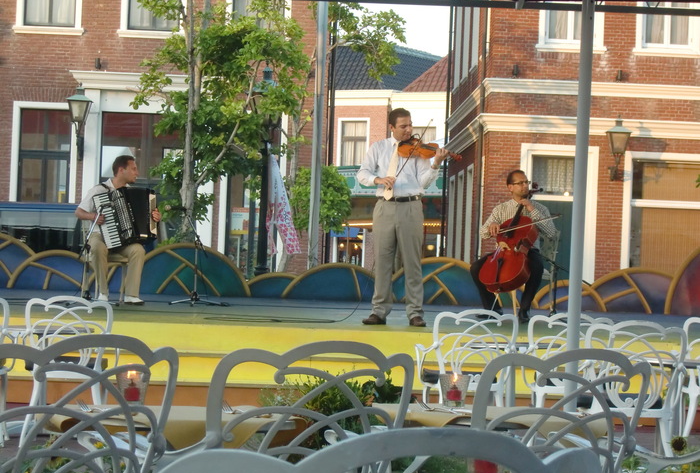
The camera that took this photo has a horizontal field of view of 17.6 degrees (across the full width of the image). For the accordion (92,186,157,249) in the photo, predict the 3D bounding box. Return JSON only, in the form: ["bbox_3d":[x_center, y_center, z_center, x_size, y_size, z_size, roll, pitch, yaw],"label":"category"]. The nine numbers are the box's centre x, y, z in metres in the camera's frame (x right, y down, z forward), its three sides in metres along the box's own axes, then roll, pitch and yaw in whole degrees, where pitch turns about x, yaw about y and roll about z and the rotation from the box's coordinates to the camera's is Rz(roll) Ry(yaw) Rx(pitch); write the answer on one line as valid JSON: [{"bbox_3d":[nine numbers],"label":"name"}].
[{"bbox_3d":[-2.031,-0.171,20.400,0.530,0.490,0.270,-10,-5,-13],"label":"accordion"}]

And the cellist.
[{"bbox_3d":[1.480,0.086,20.500,0.680,1.350,0.770,2,0,18],"label":"cellist"}]

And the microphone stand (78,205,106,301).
[{"bbox_3d":[-2.288,0.161,20.200,0.460,0.880,0.440,3,-1,-41],"label":"microphone stand"}]

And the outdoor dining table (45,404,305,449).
[{"bbox_3d":[-0.533,0.886,6.497,0.720,0.730,0.700,2,0,-9],"label":"outdoor dining table"}]

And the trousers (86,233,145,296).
[{"bbox_3d":[-2.125,0.261,20.700,0.450,0.600,0.600,3,0,-25],"label":"trousers"}]

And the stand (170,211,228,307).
[{"bbox_3d":[-1.378,0.191,20.600,0.560,0.880,0.500,2,0,-6],"label":"stand"}]

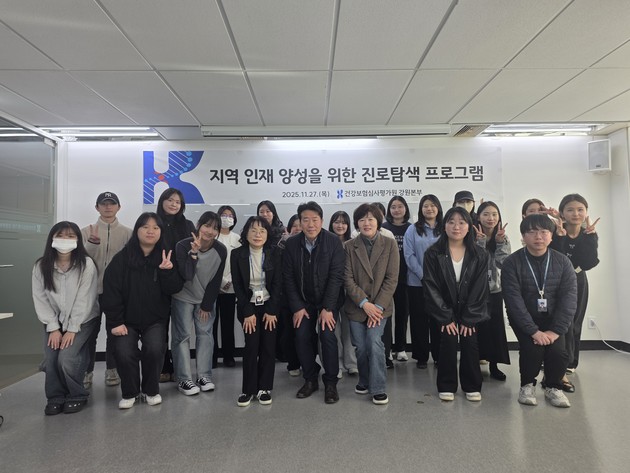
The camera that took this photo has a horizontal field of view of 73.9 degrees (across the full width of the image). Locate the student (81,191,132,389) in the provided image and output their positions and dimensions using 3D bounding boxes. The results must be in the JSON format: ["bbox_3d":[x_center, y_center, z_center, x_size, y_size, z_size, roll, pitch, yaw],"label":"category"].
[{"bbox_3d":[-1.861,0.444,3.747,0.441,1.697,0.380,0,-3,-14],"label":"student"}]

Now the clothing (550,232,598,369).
[{"bbox_3d":[2.142,0.553,3.470,0.400,1.180,0.370,-2,-3,22],"label":"clothing"}]

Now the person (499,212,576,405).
[{"bbox_3d":[1.747,0.546,3.273,0.548,1.400,0.620,-1,-3,14],"label":"person"}]

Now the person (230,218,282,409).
[{"bbox_3d":[-0.464,0.560,3.320,0.403,1.407,0.520,0,-3,-4],"label":"person"}]

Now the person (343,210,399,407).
[{"bbox_3d":[0.436,0.510,3.290,0.440,1.490,0.580,-1,-3,2],"label":"person"}]

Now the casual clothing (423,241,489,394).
[{"bbox_3d":[1.097,0.621,3.270,0.510,1.170,0.500,-1,-3,11],"label":"casual clothing"}]

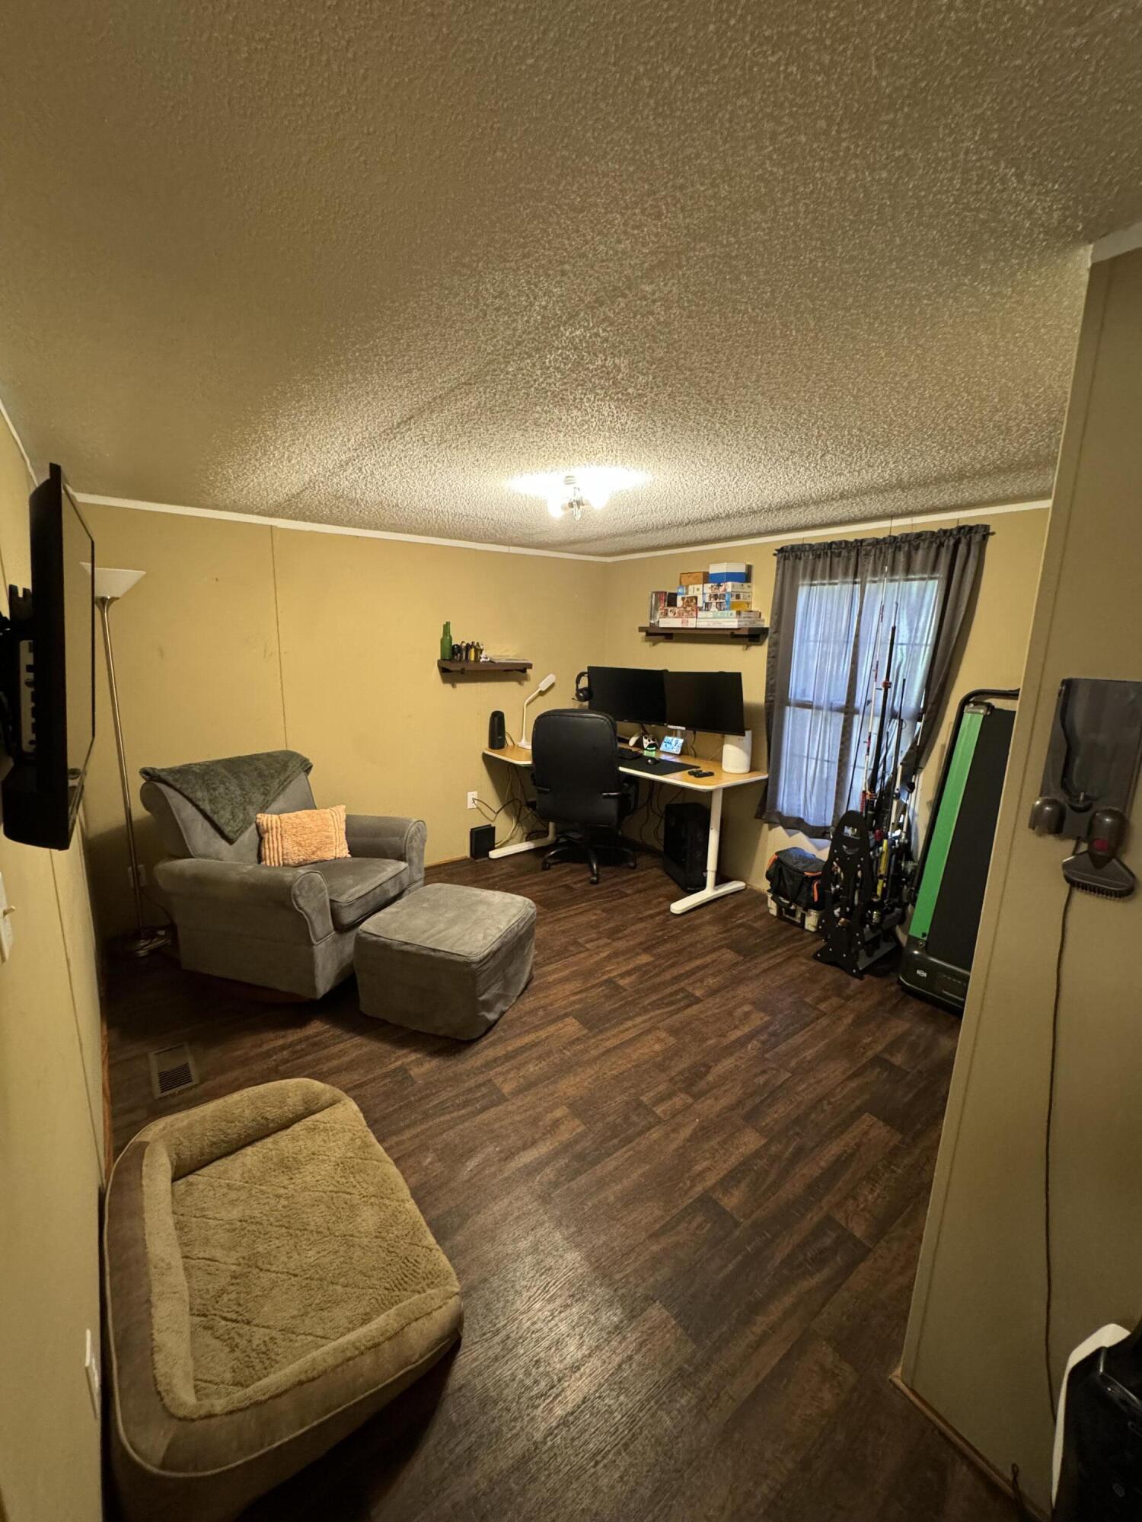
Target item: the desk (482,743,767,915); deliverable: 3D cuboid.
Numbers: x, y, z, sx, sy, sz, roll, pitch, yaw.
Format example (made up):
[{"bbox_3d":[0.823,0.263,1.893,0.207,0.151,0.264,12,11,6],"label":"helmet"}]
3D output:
[{"bbox_3d":[0.279,0.394,4.082,1.107,0.787,1.600,-7,15,-36],"label":"desk"}]

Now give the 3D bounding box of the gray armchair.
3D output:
[{"bbox_3d":[-1.329,0.506,2.977,0.920,0.940,0.950,5,12,18],"label":"gray armchair"}]

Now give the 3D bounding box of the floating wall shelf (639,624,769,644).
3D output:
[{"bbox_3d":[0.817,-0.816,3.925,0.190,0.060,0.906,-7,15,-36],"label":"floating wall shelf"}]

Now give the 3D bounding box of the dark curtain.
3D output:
[{"bbox_3d":[1.449,-0.297,3.183,0.120,1.610,1.050,-7,15,-36],"label":"dark curtain"}]

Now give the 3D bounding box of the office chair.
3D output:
[{"bbox_3d":[0.108,0.183,4.238,0.680,1.130,0.700,4,12,13],"label":"office chair"}]

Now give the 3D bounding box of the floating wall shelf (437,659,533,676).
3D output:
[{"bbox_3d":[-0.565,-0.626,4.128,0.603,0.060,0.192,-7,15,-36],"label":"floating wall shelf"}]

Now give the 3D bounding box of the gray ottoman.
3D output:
[{"bbox_3d":[-0.530,0.859,2.722,0.565,0.390,0.550,6,12,19],"label":"gray ottoman"}]

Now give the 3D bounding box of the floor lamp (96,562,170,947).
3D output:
[{"bbox_3d":[-2.157,0.035,2.988,0.300,1.820,0.300,-7,15,-36],"label":"floor lamp"}]

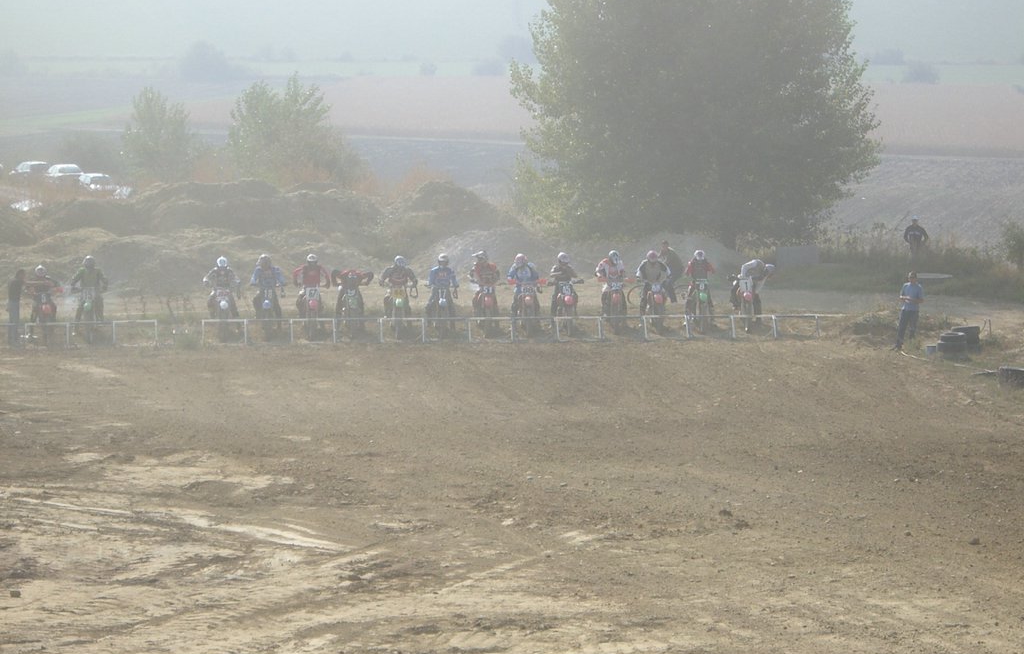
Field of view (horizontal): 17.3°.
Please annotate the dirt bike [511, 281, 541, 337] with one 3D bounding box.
[{"bbox_3d":[0.339,-0.425,79.220,0.800,1.220,2.100,-1,6,-5],"label":"dirt bike"}]

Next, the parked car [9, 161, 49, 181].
[{"bbox_3d":[-27.385,-8.683,192.000,1.700,1.430,4.200,-2,5,-24],"label":"parked car"}]

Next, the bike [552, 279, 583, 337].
[{"bbox_3d":[1.272,-0.460,79.321,0.800,1.220,2.100,-1,6,-5],"label":"bike"}]

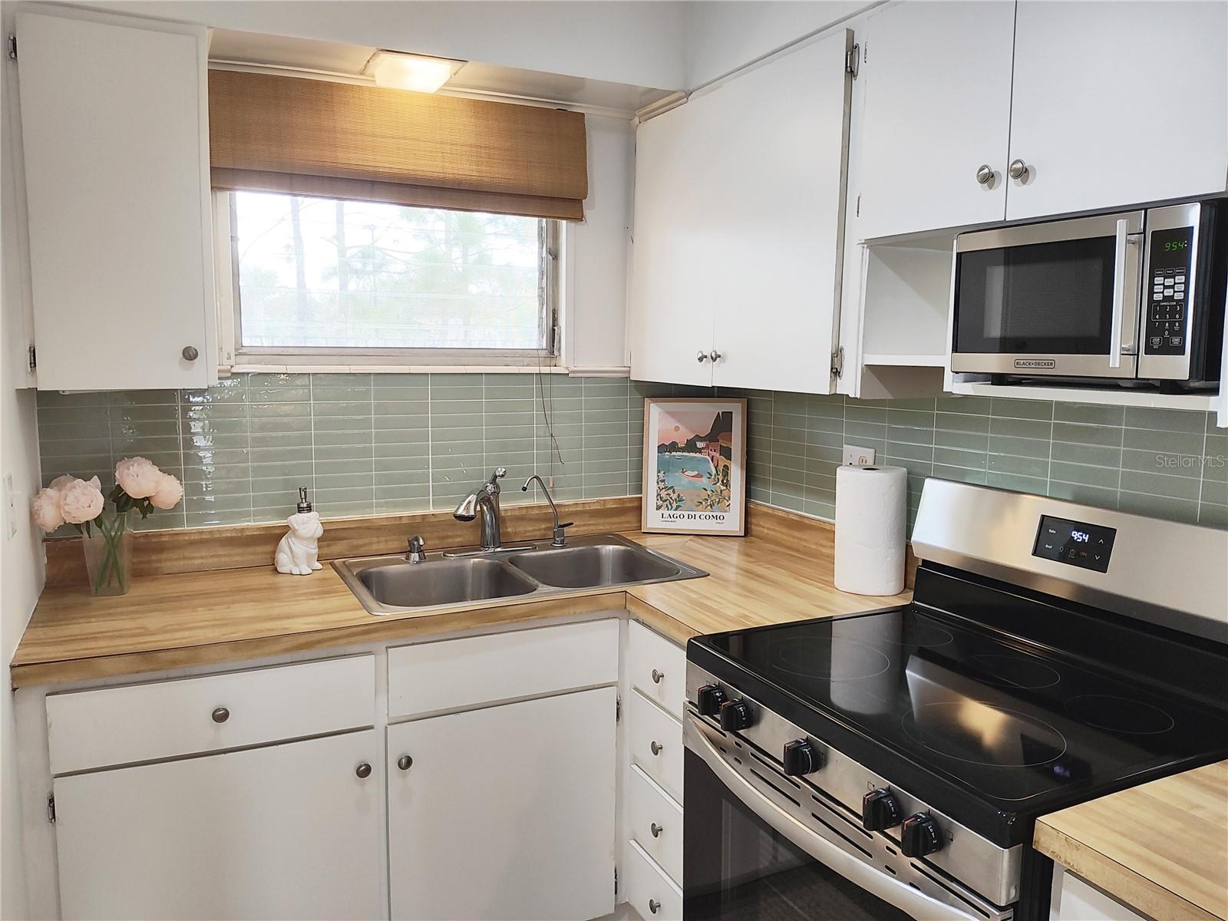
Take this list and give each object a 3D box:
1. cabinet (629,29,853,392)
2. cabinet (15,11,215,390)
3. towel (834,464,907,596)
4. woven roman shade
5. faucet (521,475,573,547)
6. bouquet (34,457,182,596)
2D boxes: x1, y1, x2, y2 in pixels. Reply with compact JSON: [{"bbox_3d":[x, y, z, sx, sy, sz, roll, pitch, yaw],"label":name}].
[{"bbox_3d":[0.423,-0.576,2.333,0.349,0.755,0.930,-3,8,-27],"label":"cabinet"},{"bbox_3d":[-1.070,-0.528,1.911,0.362,0.732,0.338,-3,8,-27],"label":"cabinet"},{"bbox_3d":[0.630,0.168,2.163,0.164,0.286,0.164,-3,8,-27],"label":"towel"},{"bbox_3d":[-0.521,-0.805,2.310,0.980,0.289,0.054,-3,8,-27],"label":"woven roman shade"},{"bbox_3d":[-0.184,0.142,2.509,0.176,0.210,0.052,-5,9,-39],"label":"faucet"},{"bbox_3d":[-1.121,0.148,1.982,0.287,0.308,0.225,-3,8,-27],"label":"bouquet"}]

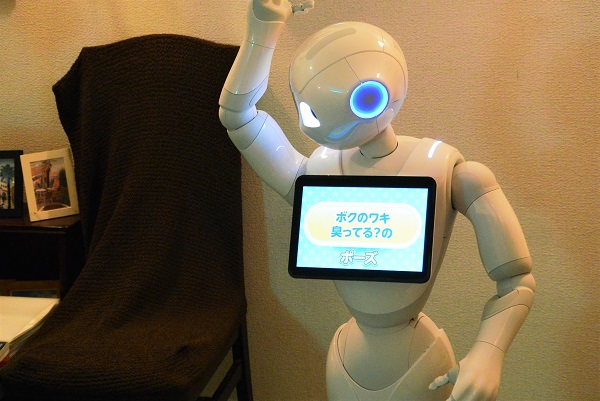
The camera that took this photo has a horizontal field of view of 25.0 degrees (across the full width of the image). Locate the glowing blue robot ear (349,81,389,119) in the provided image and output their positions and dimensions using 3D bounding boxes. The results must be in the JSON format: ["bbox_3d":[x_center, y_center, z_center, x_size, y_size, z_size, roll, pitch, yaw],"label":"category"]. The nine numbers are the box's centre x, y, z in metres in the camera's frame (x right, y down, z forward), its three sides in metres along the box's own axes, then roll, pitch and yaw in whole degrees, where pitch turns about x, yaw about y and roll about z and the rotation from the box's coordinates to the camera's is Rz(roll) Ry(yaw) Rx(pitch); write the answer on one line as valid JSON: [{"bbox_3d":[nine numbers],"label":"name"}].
[{"bbox_3d":[0.114,-0.168,2.245,0.067,0.067,0.015,-5,17,-18],"label":"glowing blue robot ear"}]

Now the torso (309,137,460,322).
[{"bbox_3d":[0.146,0.052,2.325,0.260,0.310,0.180,1,9,22],"label":"torso"}]

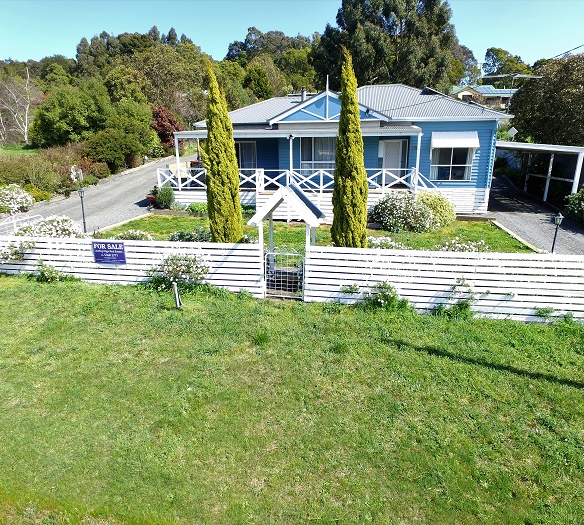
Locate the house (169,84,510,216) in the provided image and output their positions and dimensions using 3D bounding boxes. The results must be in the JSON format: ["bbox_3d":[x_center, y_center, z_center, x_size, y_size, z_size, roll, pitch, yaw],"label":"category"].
[{"bbox_3d":[2.662,-6.486,22.336,15.100,6.300,11.500,2,15,9],"label":"house"}]

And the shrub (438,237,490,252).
[{"bbox_3d":[4.300,-0.129,10.200,1.350,1.000,1.100,2,15,9],"label":"shrub"}]

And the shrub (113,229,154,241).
[{"bbox_3d":[-4.654,-0.563,11.800,1.200,0.950,1.000,2,15,9],"label":"shrub"}]

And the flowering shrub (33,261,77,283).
[{"bbox_3d":[-6.199,0.175,10.600,1.000,0.600,0.600,2,15,9],"label":"flowering shrub"}]

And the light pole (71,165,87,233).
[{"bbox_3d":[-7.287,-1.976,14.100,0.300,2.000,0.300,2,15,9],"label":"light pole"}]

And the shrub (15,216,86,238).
[{"bbox_3d":[-7.286,-0.812,12.200,1.900,1.150,1.400,2,15,9],"label":"shrub"}]

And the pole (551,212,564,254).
[{"bbox_3d":[6.814,-0.546,10.456,0.230,1.511,0.230,2,15,9],"label":"pole"}]

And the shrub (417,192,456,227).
[{"bbox_3d":[5.713,-2.211,16.100,1.600,1.250,1.400,2,15,9],"label":"shrub"}]

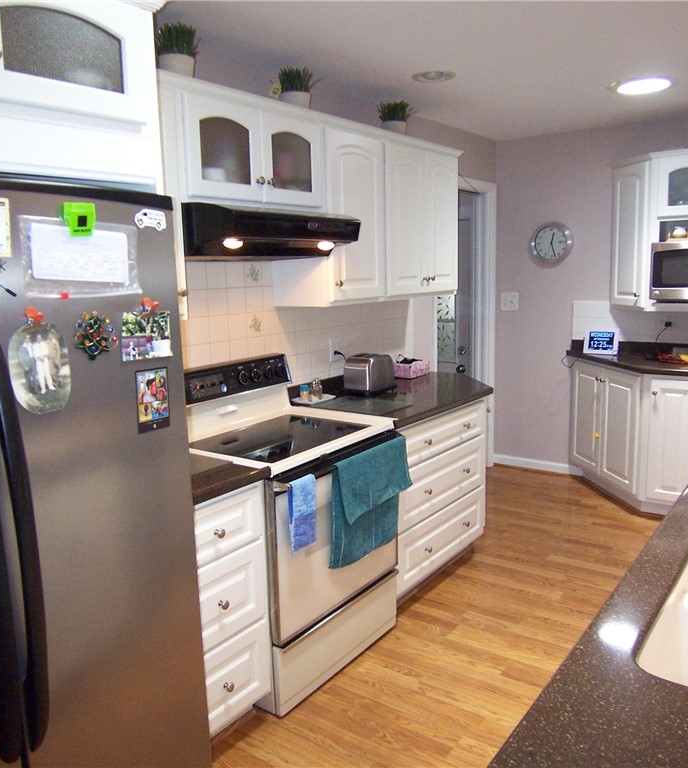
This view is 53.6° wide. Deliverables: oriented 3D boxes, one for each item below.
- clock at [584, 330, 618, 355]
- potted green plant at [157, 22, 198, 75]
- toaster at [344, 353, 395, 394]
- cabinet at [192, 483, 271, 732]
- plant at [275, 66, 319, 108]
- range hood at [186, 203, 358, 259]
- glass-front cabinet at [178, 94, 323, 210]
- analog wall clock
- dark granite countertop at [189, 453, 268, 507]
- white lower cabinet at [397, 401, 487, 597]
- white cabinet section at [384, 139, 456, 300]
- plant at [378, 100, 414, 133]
[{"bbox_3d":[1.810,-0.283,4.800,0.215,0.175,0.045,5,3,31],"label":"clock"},{"bbox_3d":[-0.568,-1.116,2.337,0.139,0.208,0.139,5,12,37],"label":"potted green plant"},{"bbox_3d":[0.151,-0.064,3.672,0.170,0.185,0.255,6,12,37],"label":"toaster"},{"bbox_3d":[-0.640,0.722,2.353,0.630,0.817,0.443,6,12,37],"label":"cabinet"},{"bbox_3d":[-0.190,-1.209,2.834,0.153,0.208,0.153,-2,9,0],"label":"plant"},{"bbox_3d":[-0.350,-0.589,2.648,0.495,0.183,0.752,5,12,37],"label":"range hood"},{"bbox_3d":[-0.441,-0.856,2.650,0.325,0.367,0.785,6,12,37],"label":"glass-front cabinet"},{"bbox_3d":[1.496,-1.012,4.896,0.302,0.304,0.044,5,12,37],"label":"analog wall clock"},{"bbox_3d":[-0.637,0.299,2.284,0.645,0.040,0.450,6,12,37],"label":"dark granite countertop"},{"bbox_3d":[0.240,0.529,3.452,0.614,0.822,0.871,5,12,37],"label":"white lower cabinet"},{"bbox_3d":[0.298,-0.854,3.666,0.325,0.750,0.755,5,12,36],"label":"white cabinet section"},{"bbox_3d":[0.272,-1.328,3.478,0.160,0.210,0.160,6,12,37],"label":"plant"}]

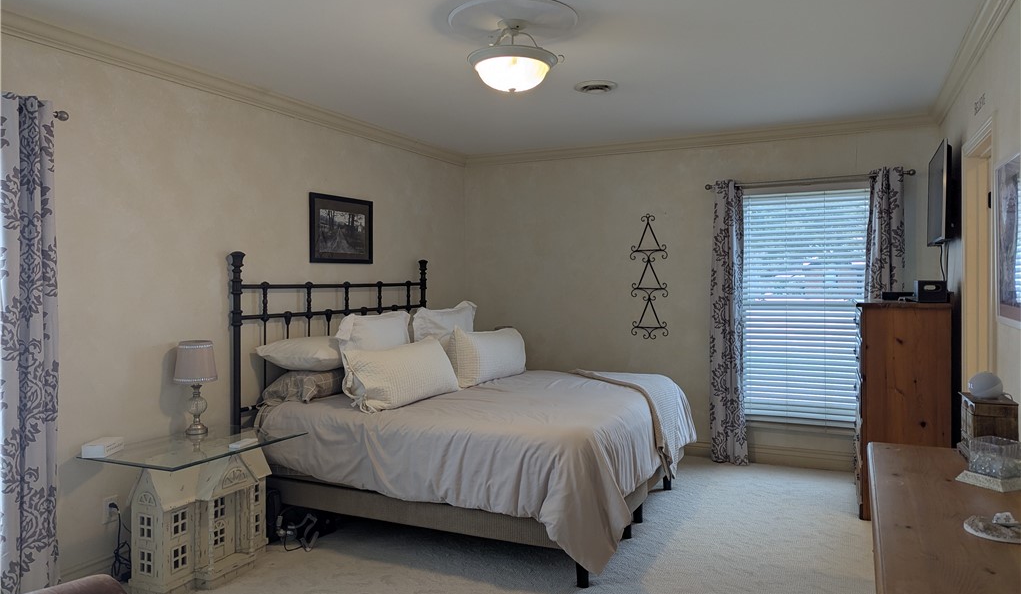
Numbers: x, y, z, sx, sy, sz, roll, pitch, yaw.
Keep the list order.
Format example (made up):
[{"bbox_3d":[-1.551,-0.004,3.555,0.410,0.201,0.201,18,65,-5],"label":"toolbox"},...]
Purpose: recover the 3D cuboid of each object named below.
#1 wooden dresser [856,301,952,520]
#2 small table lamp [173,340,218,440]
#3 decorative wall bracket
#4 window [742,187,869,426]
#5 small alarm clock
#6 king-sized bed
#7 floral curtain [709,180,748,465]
[{"bbox_3d":[2.372,0.652,4.327,0.467,1.246,0.771,0,1,26],"label":"wooden dresser"},{"bbox_3d":[-1.571,0.453,3.540,0.210,0.459,0.210,0,1,26],"label":"small table lamp"},{"bbox_3d":[1.073,-0.159,5.502,0.298,0.982,0.055,0,1,26],"label":"decorative wall bracket"},{"bbox_3d":[2.090,0.086,5.045,0.870,1.725,0.060,0,1,26],"label":"window"},{"bbox_3d":[1.597,0.296,2.379,0.100,0.089,0.100,0,1,26],"label":"small alarm clock"},{"bbox_3d":[-0.121,0.512,4.299,2.150,1.547,2.070,0,1,26],"label":"king-sized bed"},{"bbox_3d":[1.605,0.198,5.202,0.290,2.090,0.120,0,1,26],"label":"floral curtain"}]

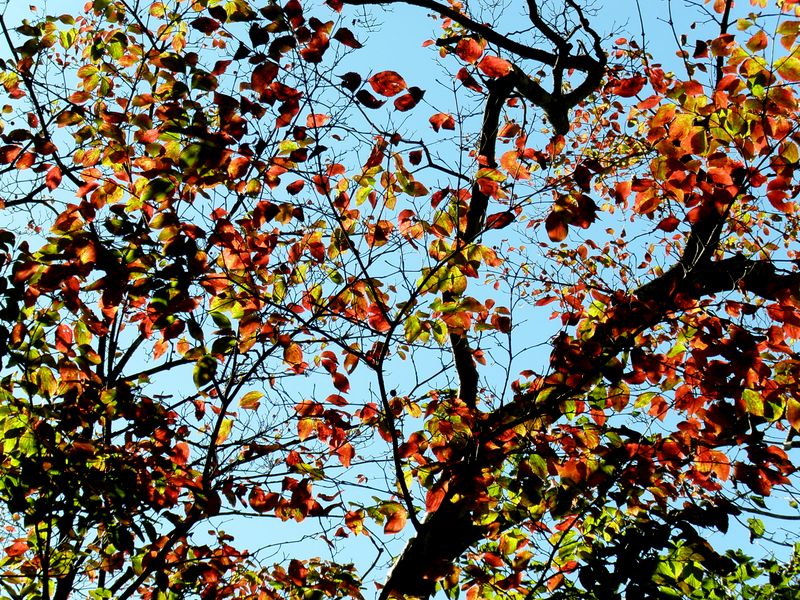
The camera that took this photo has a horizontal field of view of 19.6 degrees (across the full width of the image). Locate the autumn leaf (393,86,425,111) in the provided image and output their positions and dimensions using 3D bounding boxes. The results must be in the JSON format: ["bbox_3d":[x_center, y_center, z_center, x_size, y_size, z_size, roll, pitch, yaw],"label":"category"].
[{"bbox_3d":[0.022,-0.520,6.000,0.098,0.025,0.052,-28,-74,9],"label":"autumn leaf"}]

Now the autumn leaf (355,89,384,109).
[{"bbox_3d":[-0.079,-0.521,5.977,0.083,0.039,0.030,33,4,-3],"label":"autumn leaf"}]

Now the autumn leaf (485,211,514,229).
[{"bbox_3d":[0.283,-0.225,6.500,0.079,0.037,0.030,0,-33,0],"label":"autumn leaf"}]

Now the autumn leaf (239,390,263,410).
[{"bbox_3d":[-0.413,0.278,6.381,0.069,0.047,0.030,-25,-1,-4],"label":"autumn leaf"}]

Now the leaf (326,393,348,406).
[{"bbox_3d":[-0.168,0.267,6.200,0.065,0.025,0.037,12,-79,-4],"label":"leaf"}]

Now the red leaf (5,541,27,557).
[{"bbox_3d":[-1.098,0.710,6.600,0.078,0.045,0.025,-14,10,-7],"label":"red leaf"}]

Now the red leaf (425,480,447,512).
[{"bbox_3d":[0.098,0.542,6.376,0.050,0.091,0.030,28,-4,3],"label":"red leaf"}]

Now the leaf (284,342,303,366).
[{"bbox_3d":[-0.294,0.151,6.391,0.050,0.067,0.030,-5,-1,-3],"label":"leaf"}]

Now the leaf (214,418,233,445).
[{"bbox_3d":[-0.538,0.398,7.000,0.061,0.074,0.030,0,-33,0],"label":"leaf"}]

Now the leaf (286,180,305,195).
[{"bbox_3d":[-0.293,-0.316,6.486,0.053,0.034,0.025,-32,4,-1],"label":"leaf"}]

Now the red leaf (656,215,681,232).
[{"bbox_3d":[0.744,-0.212,6.400,0.073,0.025,0.044,-14,-76,10],"label":"red leaf"}]

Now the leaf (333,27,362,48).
[{"bbox_3d":[-0.141,-0.702,6.200,0.081,0.044,0.030,0,-33,0],"label":"leaf"}]

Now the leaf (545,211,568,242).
[{"bbox_3d":[0.394,-0.184,5.800,0.058,0.076,0.030,0,-33,0],"label":"leaf"}]

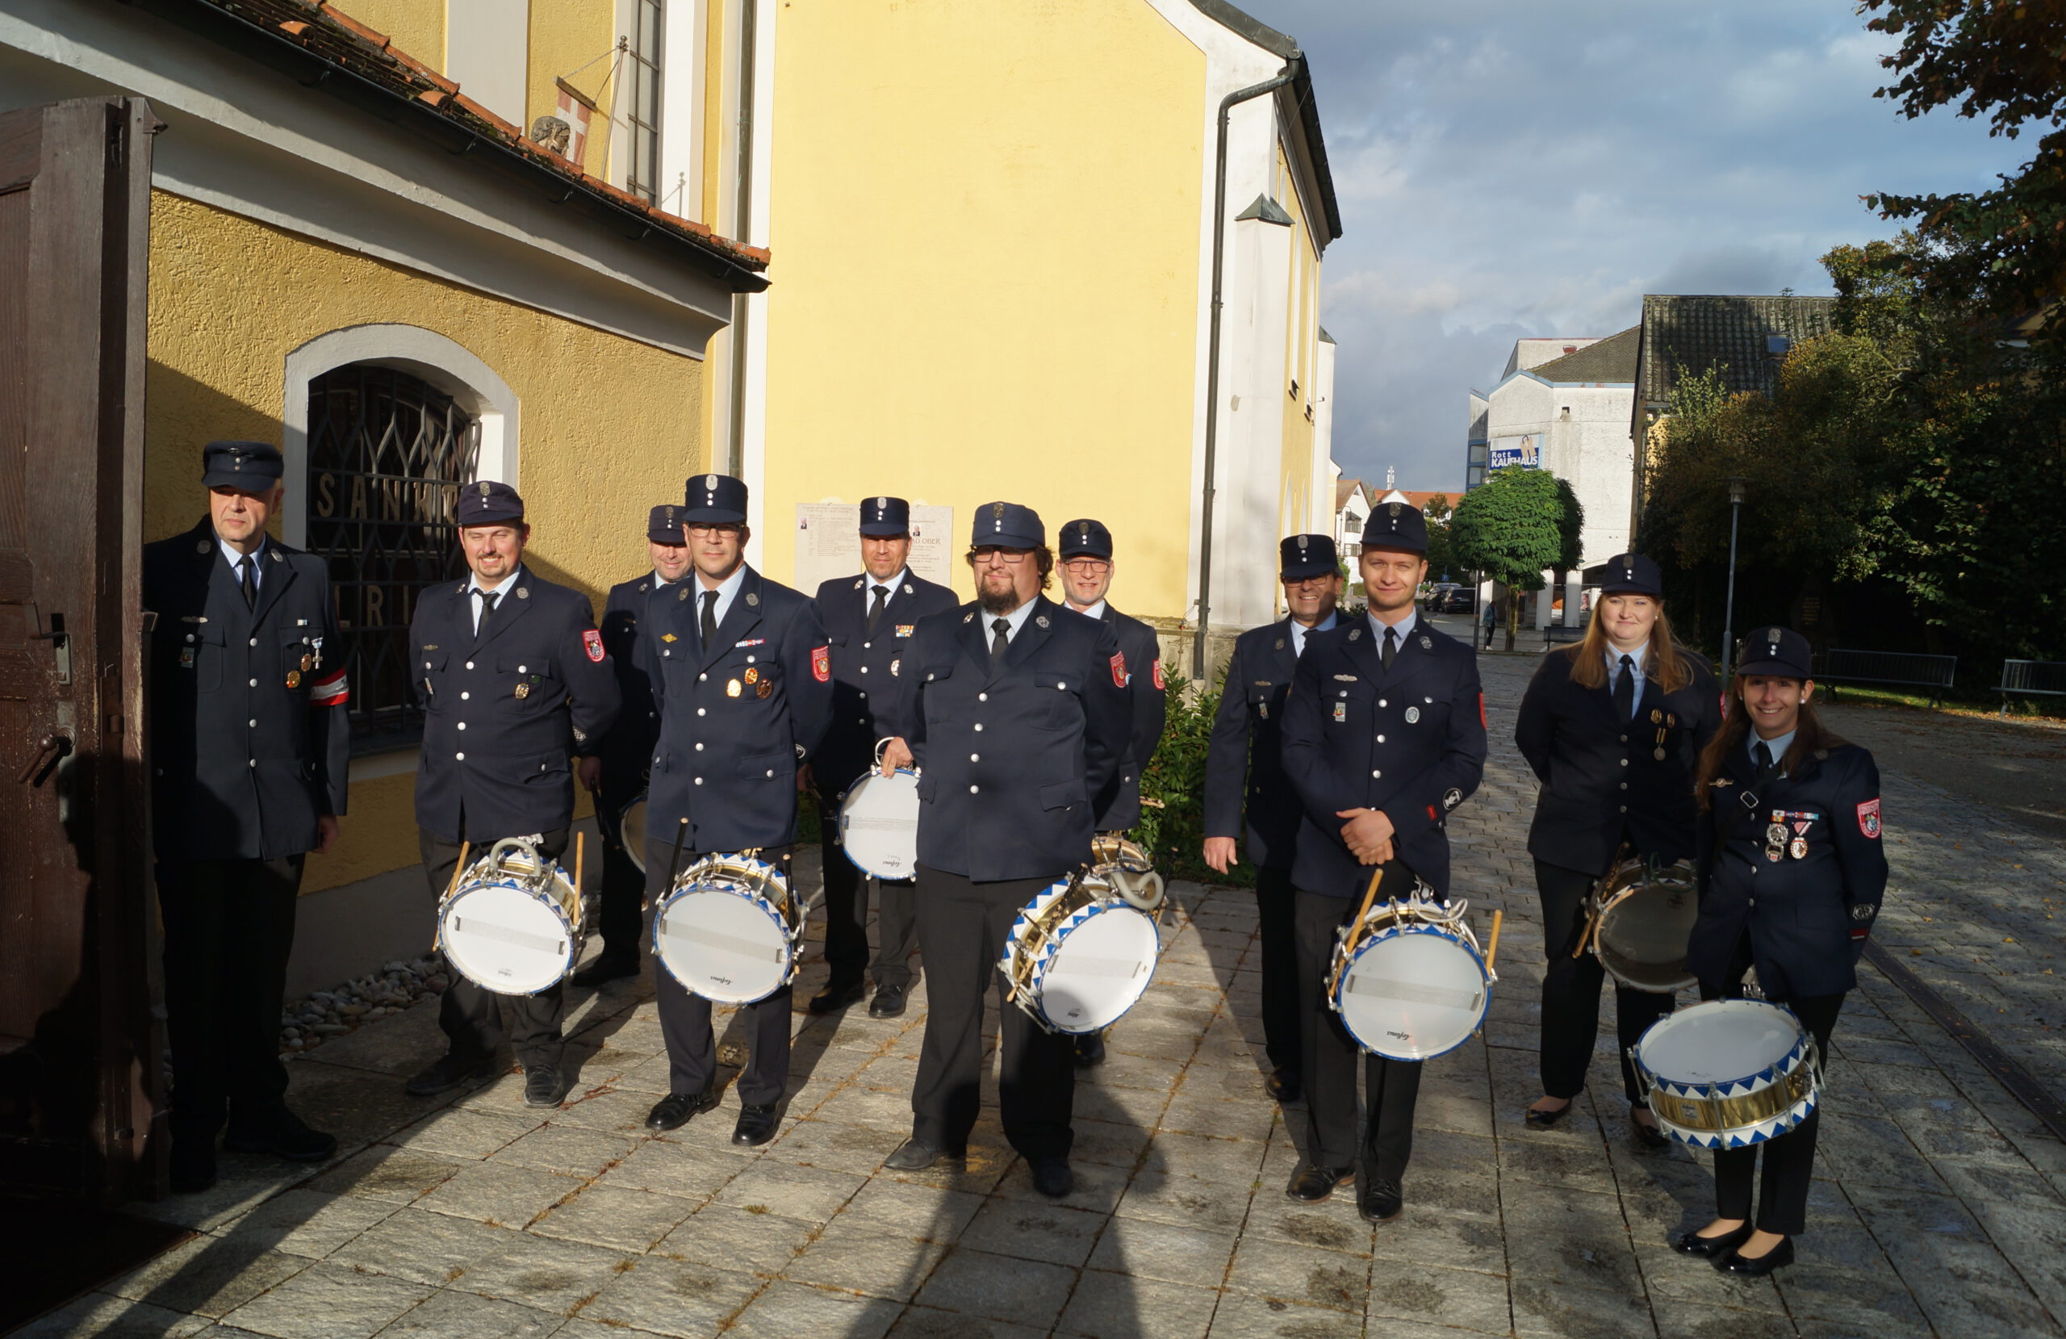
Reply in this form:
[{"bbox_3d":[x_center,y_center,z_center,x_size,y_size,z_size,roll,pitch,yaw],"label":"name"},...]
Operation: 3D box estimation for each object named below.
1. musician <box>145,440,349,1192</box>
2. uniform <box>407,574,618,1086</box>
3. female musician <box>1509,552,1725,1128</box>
[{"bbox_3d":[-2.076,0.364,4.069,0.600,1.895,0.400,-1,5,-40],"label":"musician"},{"bbox_3d":[-1.594,0.459,4.696,0.620,1.550,0.420,3,4,12],"label":"uniform"},{"bbox_3d":[1.778,0.511,4.731,0.590,1.734,0.400,3,4,19],"label":"female musician"}]

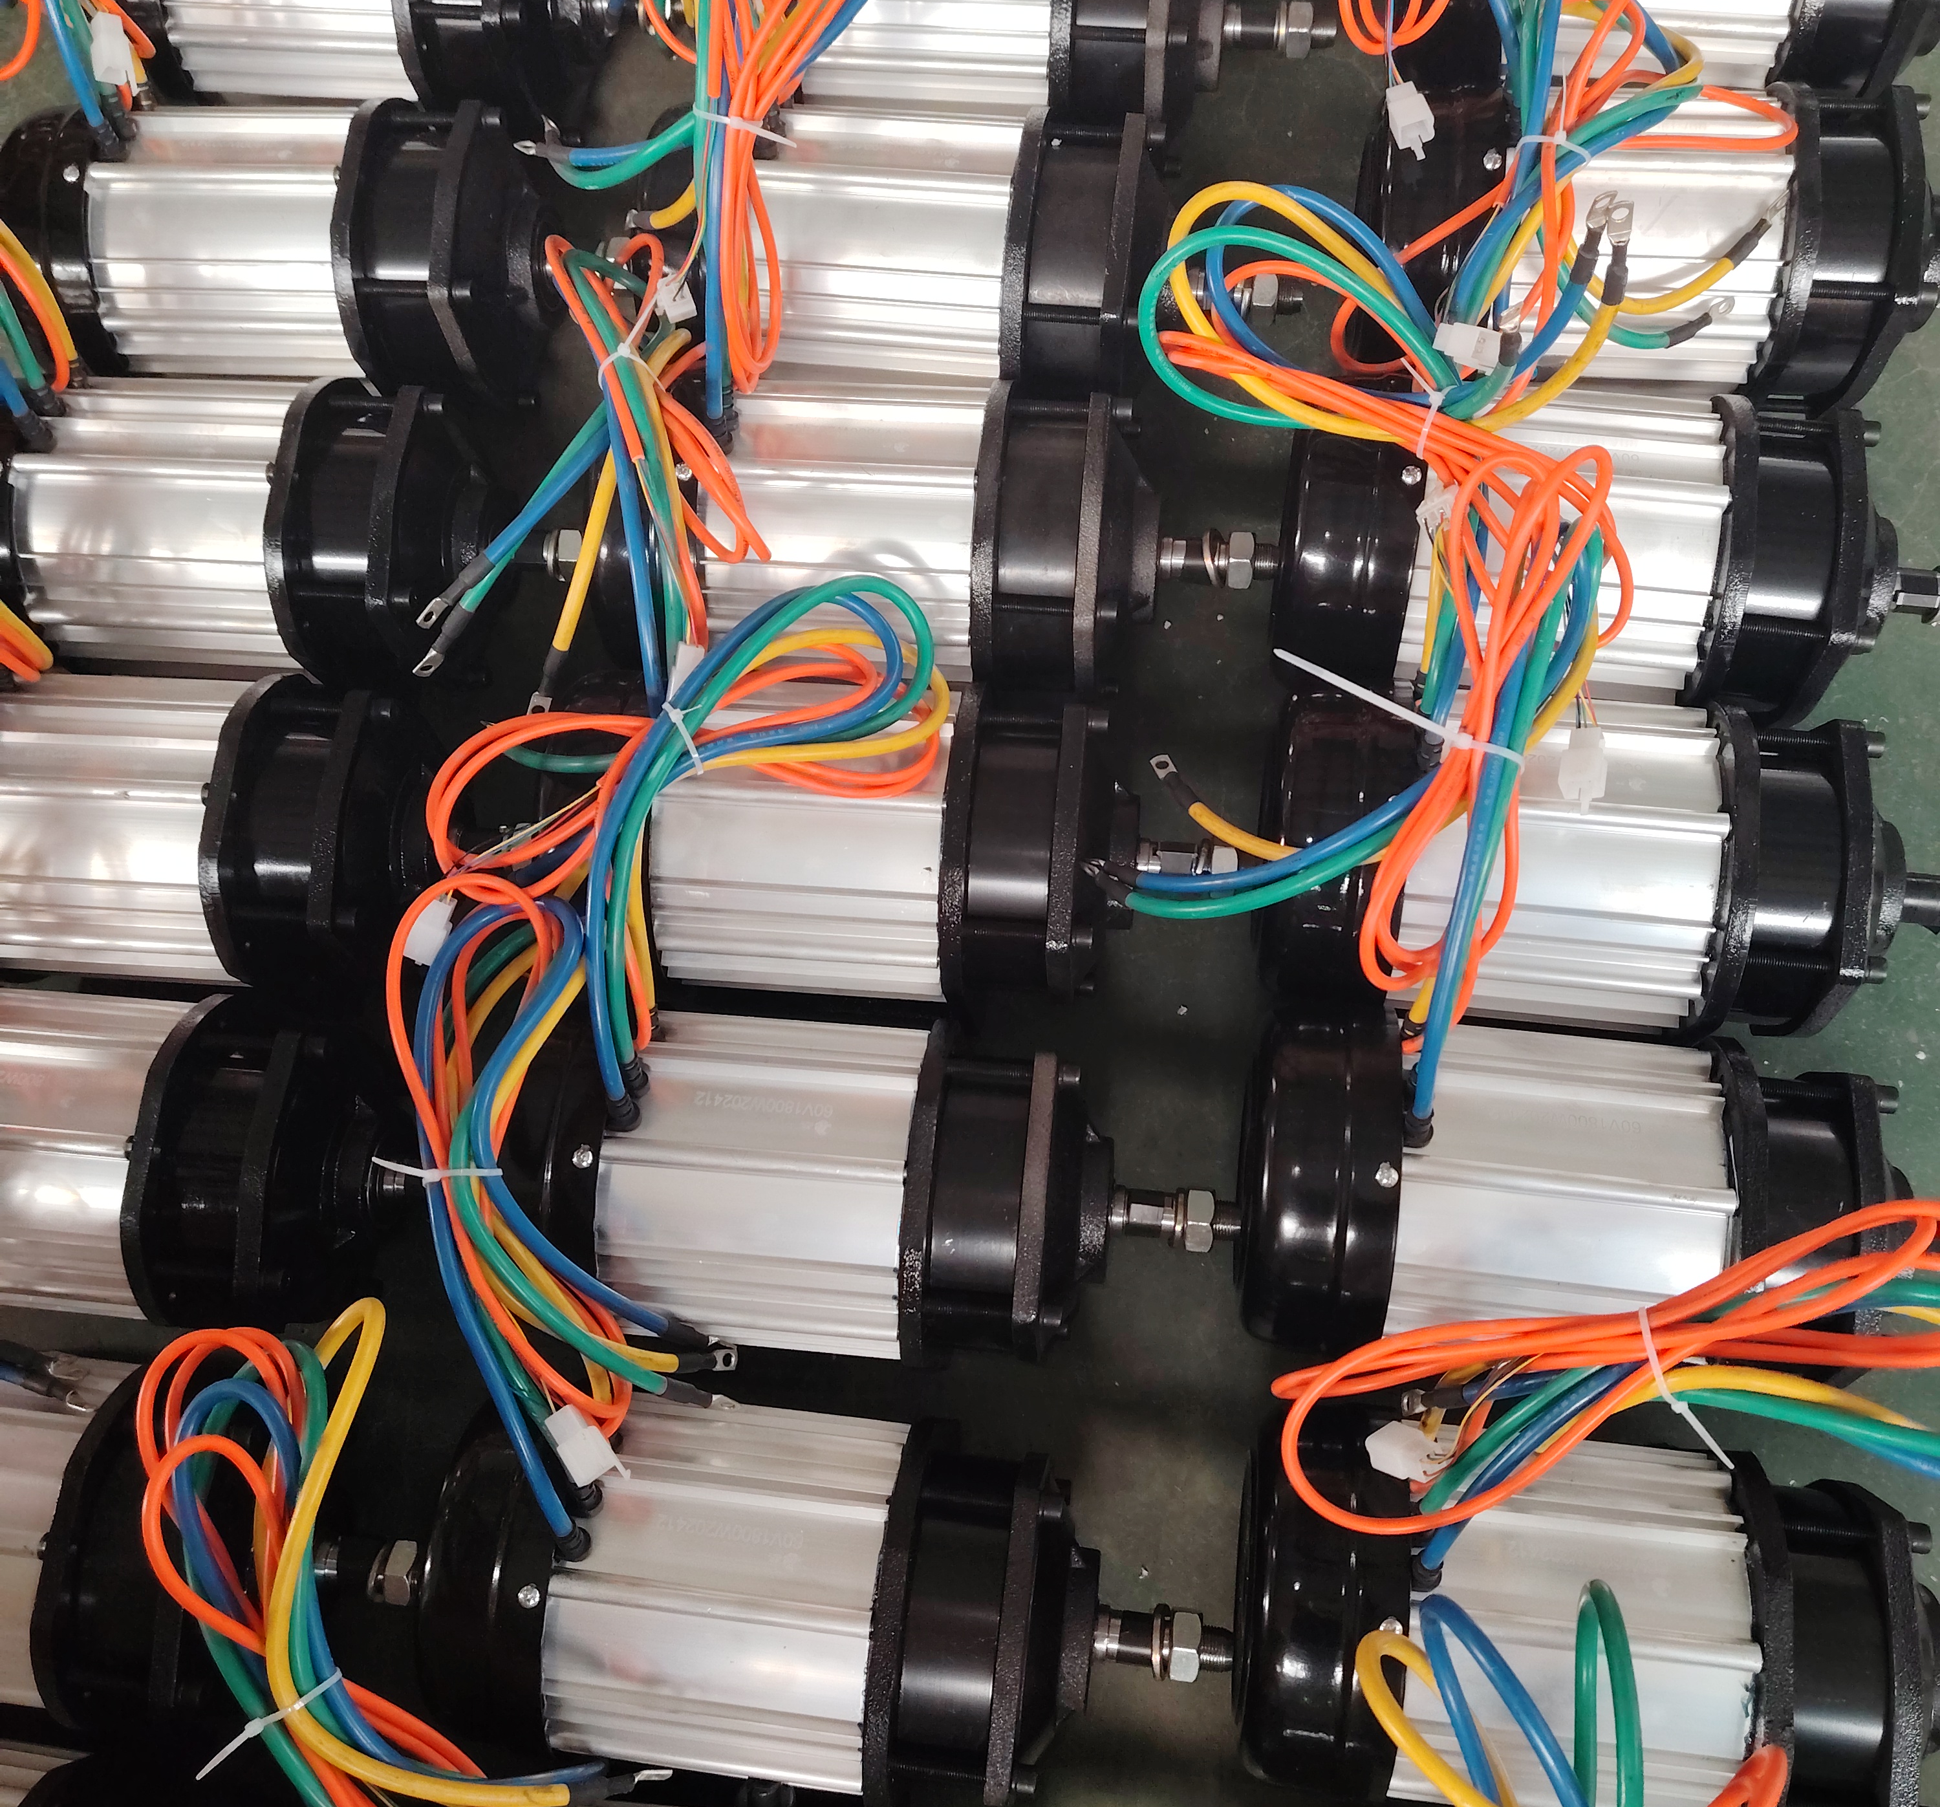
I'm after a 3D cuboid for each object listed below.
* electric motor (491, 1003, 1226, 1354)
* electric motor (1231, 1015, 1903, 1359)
[{"bbox_3d":[-0.039,0.119,0.732,0.299,0.140,0.142,3,75,6],"label":"electric motor"},{"bbox_3d":[0.247,0.122,0.704,0.275,0.140,0.142,4,76,6],"label":"electric motor"}]

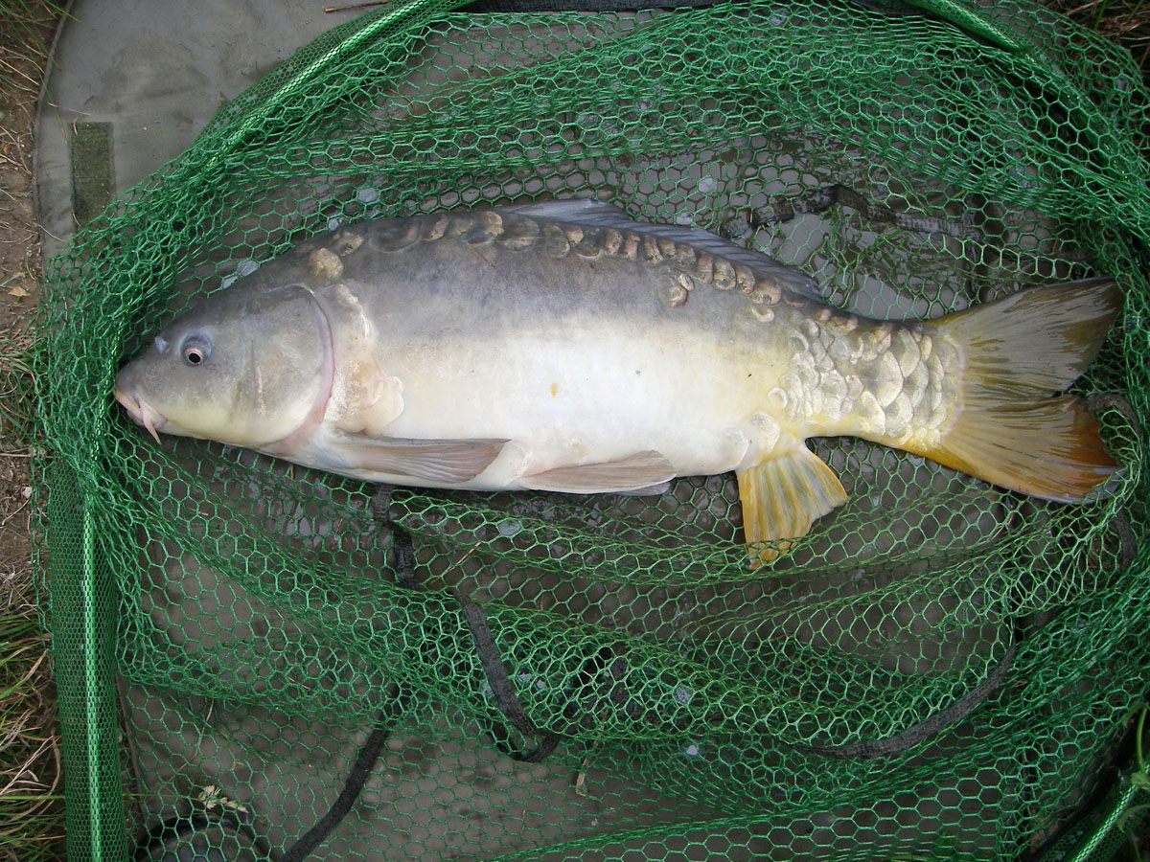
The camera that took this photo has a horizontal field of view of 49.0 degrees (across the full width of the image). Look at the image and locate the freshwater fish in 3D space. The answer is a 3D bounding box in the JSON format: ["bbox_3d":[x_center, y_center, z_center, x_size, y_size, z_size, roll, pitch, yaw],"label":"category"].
[{"bbox_3d":[0.024,-0.028,0.700,0.560,0.098,0.197,0,80,0],"label":"freshwater fish"}]

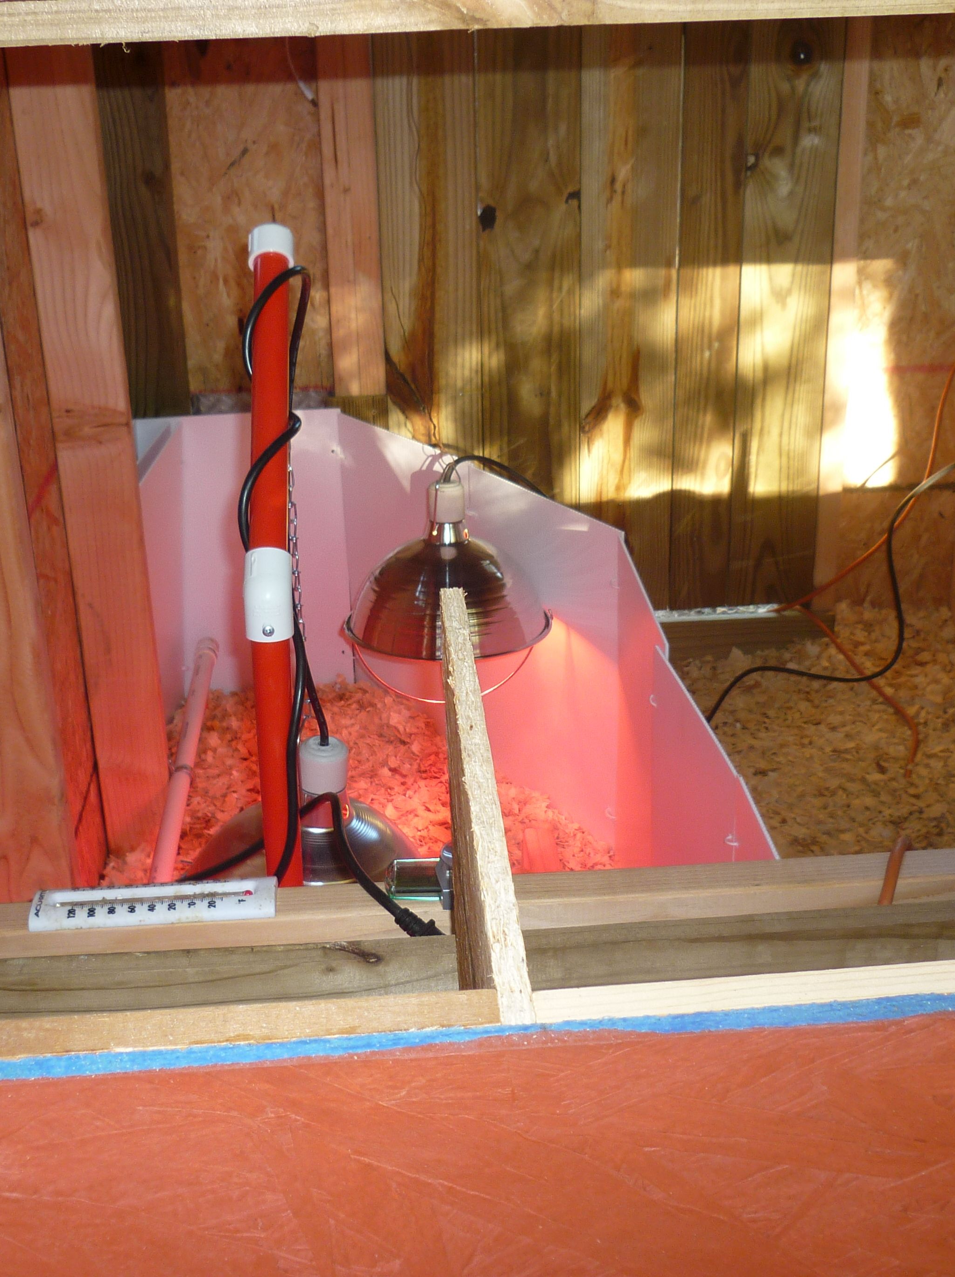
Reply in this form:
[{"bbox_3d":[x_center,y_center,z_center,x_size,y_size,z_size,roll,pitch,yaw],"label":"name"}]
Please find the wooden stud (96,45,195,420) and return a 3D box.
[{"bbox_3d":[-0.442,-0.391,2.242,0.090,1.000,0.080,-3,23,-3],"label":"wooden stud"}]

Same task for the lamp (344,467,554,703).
[{"bbox_3d":[-0.031,-0.048,1.671,0.218,0.252,0.218,-3,23,-3],"label":"lamp"}]

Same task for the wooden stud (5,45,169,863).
[{"bbox_3d":[-0.418,-0.226,1.787,0.089,1.070,0.038,-3,23,-3],"label":"wooden stud"}]

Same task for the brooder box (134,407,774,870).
[{"bbox_3d":[-0.106,0.120,1.776,0.550,0.445,1.250,-3,23,-3],"label":"brooder box"}]

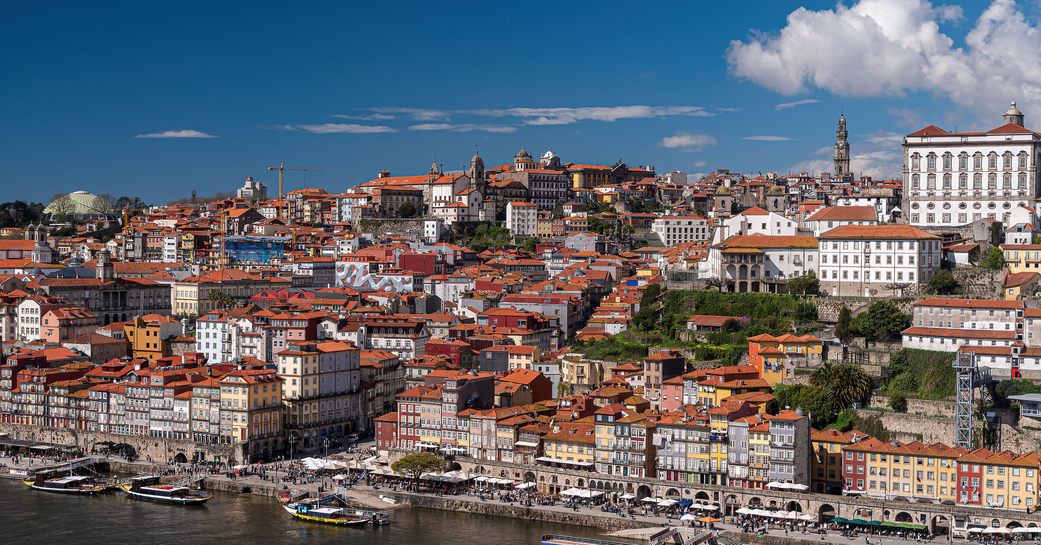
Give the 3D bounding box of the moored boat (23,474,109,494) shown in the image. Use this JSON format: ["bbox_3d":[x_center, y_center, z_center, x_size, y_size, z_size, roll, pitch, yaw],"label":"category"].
[{"bbox_3d":[-134.110,61.710,424.000,28.500,5.300,5.000,1,2,24],"label":"moored boat"}]

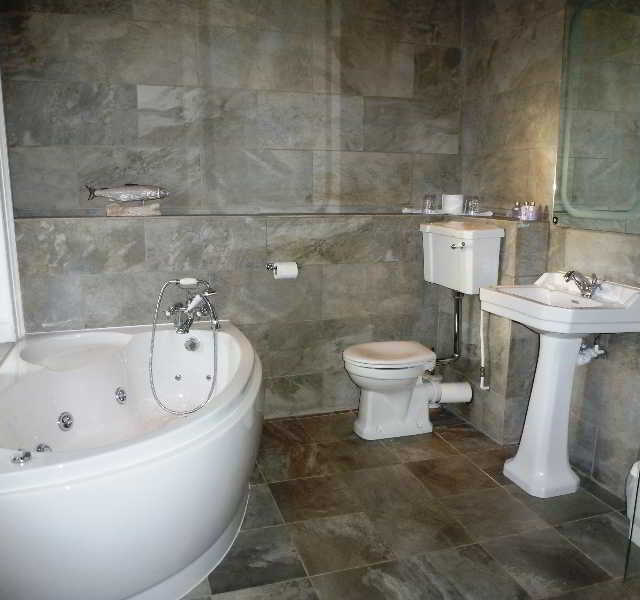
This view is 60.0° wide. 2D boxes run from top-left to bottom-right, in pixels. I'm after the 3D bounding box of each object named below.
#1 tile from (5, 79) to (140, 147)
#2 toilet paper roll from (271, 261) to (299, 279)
[{"bbox_3d":[-1.198,-0.896,2.686,0.606,0.302,0.012,-3,10,-16],"label":"tile"},{"bbox_3d":[-0.171,-0.153,2.837,0.113,0.090,0.090,-3,10,-16],"label":"toilet paper roll"}]

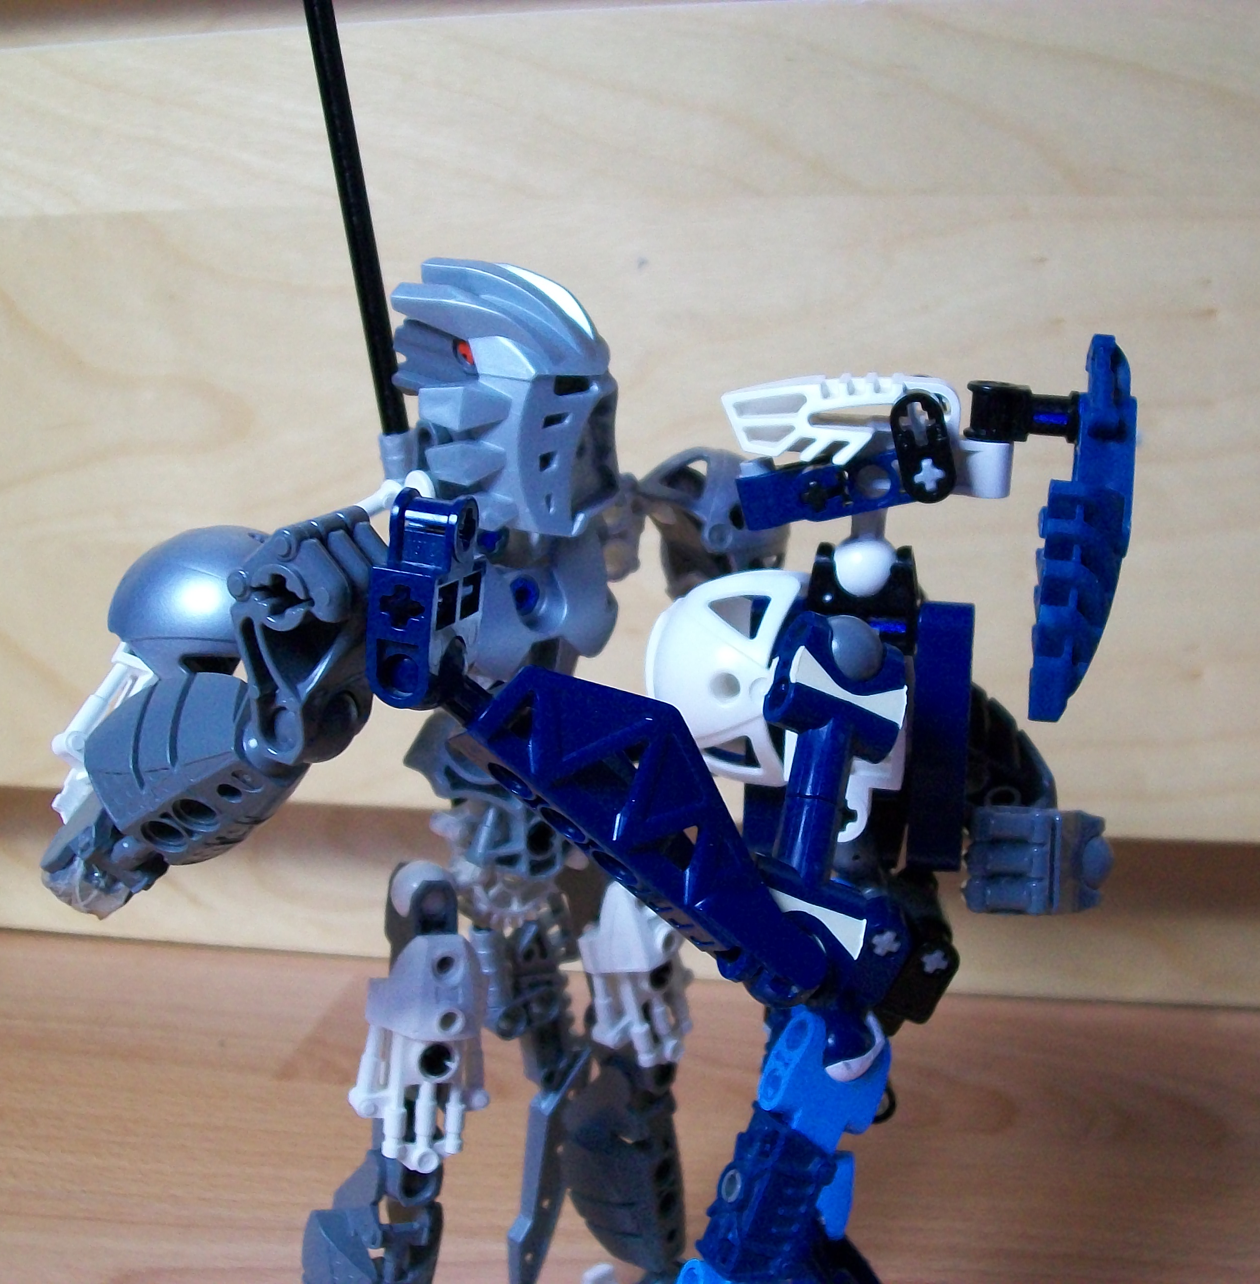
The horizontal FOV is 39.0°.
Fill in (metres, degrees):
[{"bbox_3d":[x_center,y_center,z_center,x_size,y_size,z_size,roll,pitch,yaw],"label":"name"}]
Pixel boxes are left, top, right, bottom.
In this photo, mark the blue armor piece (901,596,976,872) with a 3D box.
[{"bbox_3d":[0.045,0.014,0.260,0.008,0.040,0.008,3,8,10],"label":"blue armor piece"}]

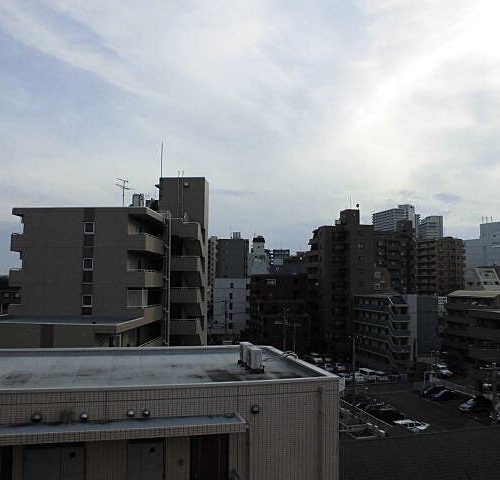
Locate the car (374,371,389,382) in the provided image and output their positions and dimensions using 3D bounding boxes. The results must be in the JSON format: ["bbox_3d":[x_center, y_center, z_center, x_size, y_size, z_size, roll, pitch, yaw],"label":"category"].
[{"bbox_3d":[23.694,24.512,86.662,1.600,1.600,3.800,2,-5,-17],"label":"car"}]

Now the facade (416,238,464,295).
[{"bbox_3d":[78.264,15.949,200.101,18.400,31.718,14.000,0,-4,10],"label":"facade"}]

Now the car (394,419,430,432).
[{"bbox_3d":[18.829,21.824,55.824,3.800,1.450,1.650,1,-5,-10],"label":"car"}]

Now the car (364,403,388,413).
[{"bbox_3d":[16.860,22.445,63.031,4.000,1.450,1.700,1,-5,-10],"label":"car"}]

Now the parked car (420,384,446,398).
[{"bbox_3d":[25.277,20.522,65.685,4.100,1.420,1.680,2,-5,-17],"label":"parked car"}]

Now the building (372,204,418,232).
[{"bbox_3d":[157.035,9.740,516.516,28.600,93.470,43.561,1,-5,-14],"label":"building"}]

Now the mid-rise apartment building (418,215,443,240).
[{"bbox_3d":[177.968,15.947,472.740,15.300,74.594,33.000,0,-4,6],"label":"mid-rise apartment building"}]

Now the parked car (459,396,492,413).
[{"bbox_3d":[27.506,19.921,58.249,4.000,1.500,1.680,2,-5,-17],"label":"parked car"}]

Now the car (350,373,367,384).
[{"bbox_3d":[19.232,24.331,85.014,1.600,1.600,3.700,2,-5,-15],"label":"car"}]

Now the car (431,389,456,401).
[{"bbox_3d":[26.018,20.384,63.836,4.000,1.420,1.680,2,-5,-17],"label":"car"}]

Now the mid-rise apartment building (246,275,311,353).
[{"bbox_3d":[6.532,17.255,108.351,12.000,19.600,9.000,1,-5,-10],"label":"mid-rise apartment building"}]

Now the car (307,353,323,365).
[{"bbox_3d":[14.459,26.227,106.623,1.700,1.550,4.200,2,-5,-13],"label":"car"}]

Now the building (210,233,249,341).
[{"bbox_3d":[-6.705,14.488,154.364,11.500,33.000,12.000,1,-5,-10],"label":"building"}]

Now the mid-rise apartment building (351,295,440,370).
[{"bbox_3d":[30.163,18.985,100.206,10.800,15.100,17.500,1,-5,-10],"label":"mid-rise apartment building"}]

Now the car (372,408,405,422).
[{"bbox_3d":[15.367,19.517,53.434,4.300,1.450,1.700,2,-5,-17],"label":"car"}]

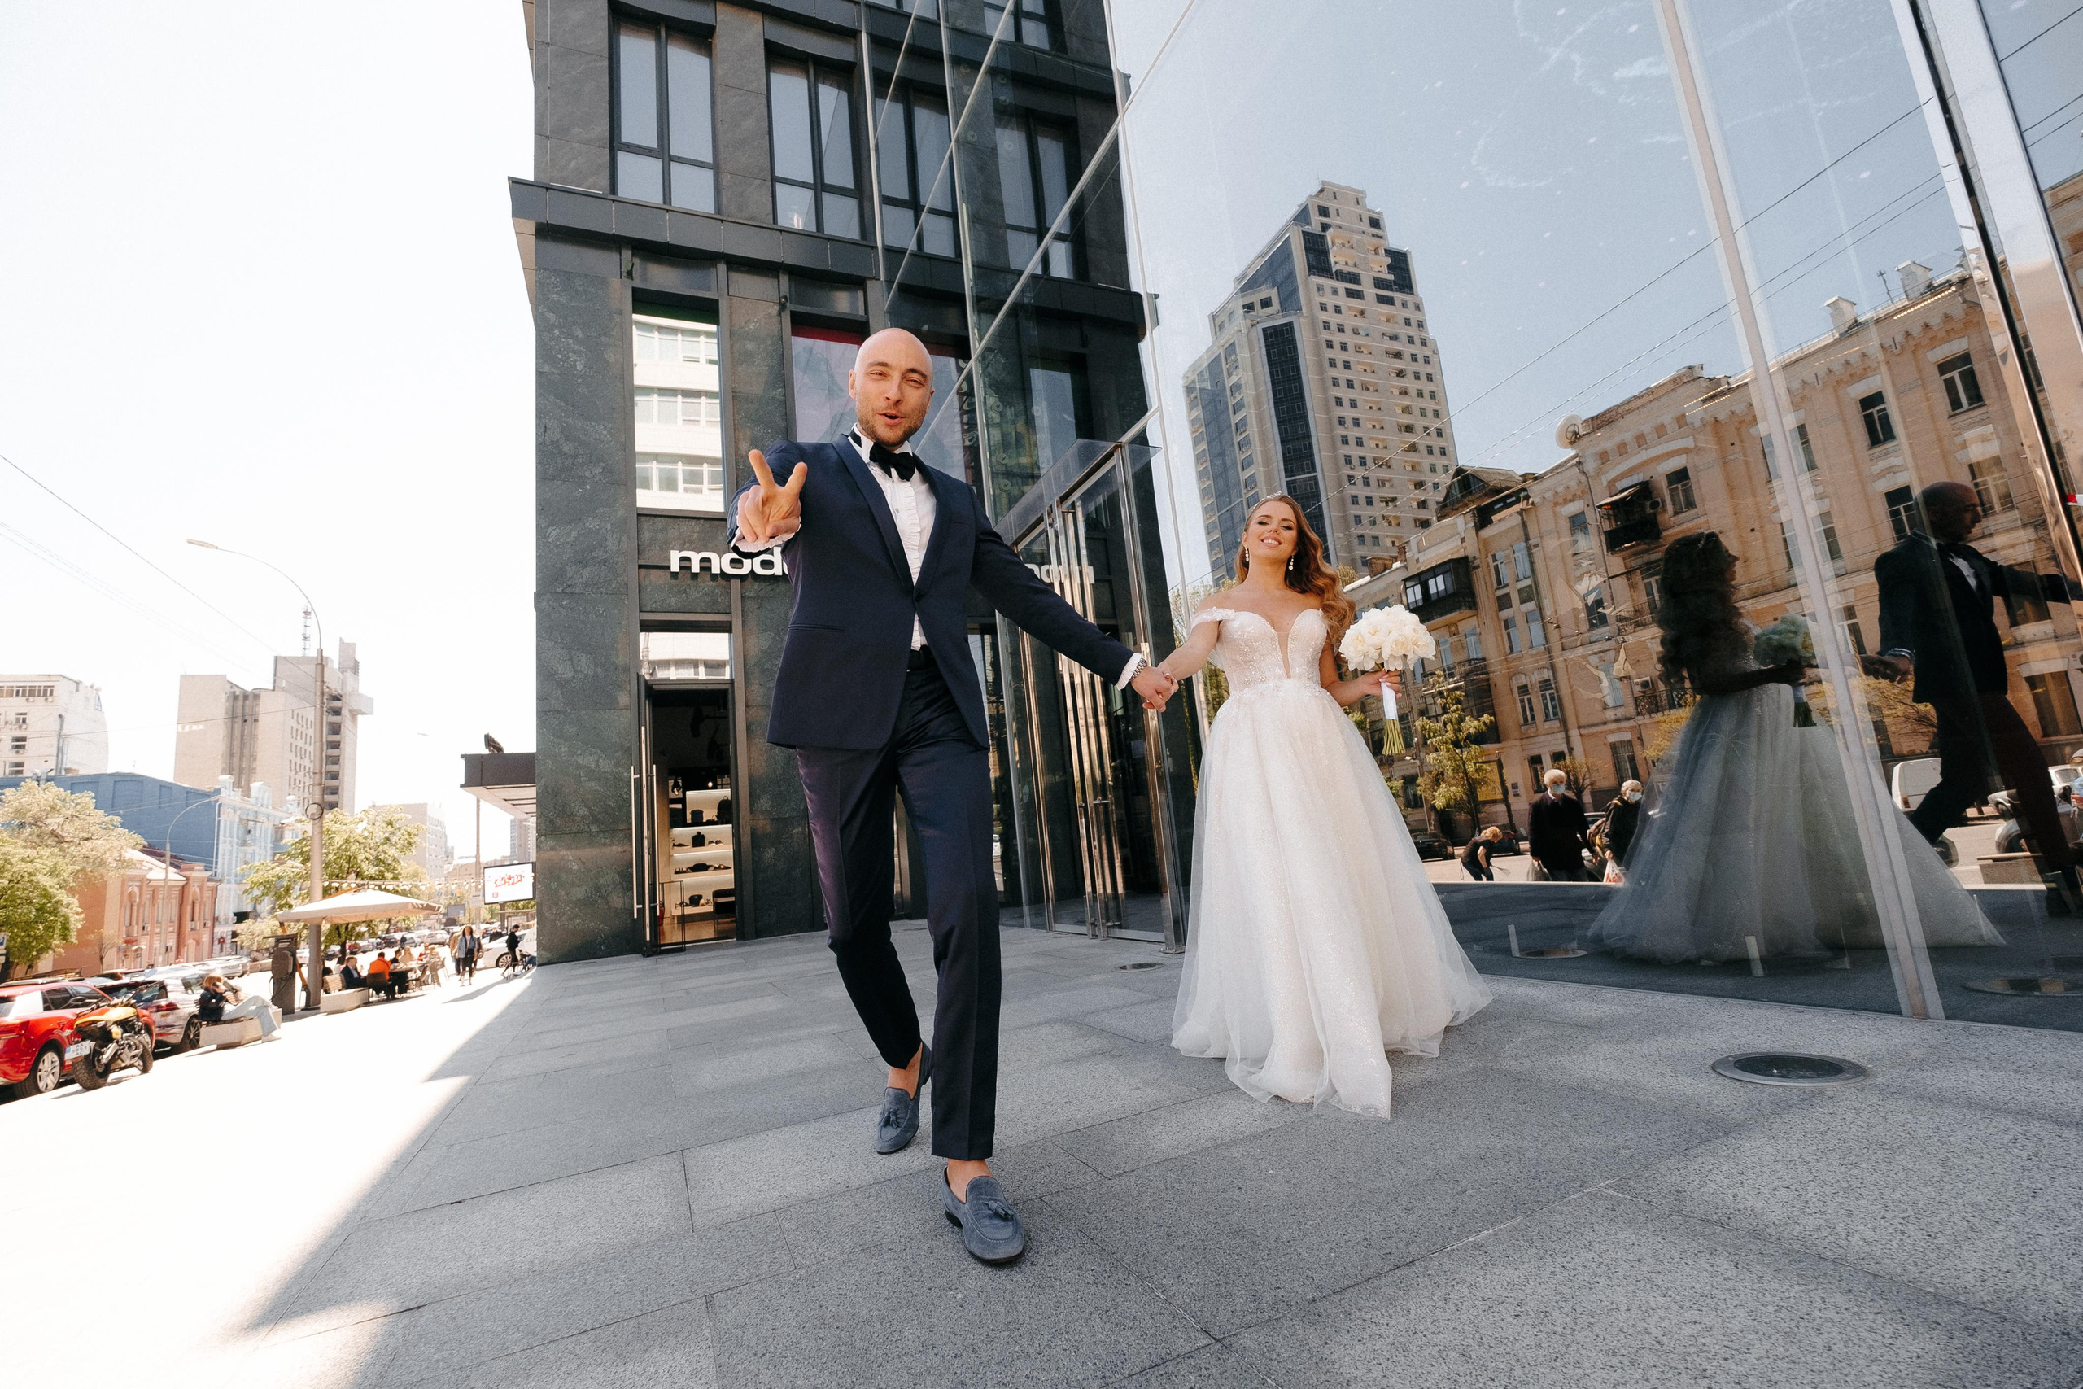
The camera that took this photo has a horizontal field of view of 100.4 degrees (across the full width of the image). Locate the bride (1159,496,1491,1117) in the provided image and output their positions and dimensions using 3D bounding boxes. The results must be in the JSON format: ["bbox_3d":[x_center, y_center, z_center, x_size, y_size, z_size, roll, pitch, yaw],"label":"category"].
[{"bbox_3d":[0.853,0.207,2.668,1.191,1.646,1.229,-4,-9,-8],"label":"bride"}]

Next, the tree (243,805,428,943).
[{"bbox_3d":[-24.904,7.216,30.898,5.100,6.402,5.100,-2,-10,-24],"label":"tree"}]

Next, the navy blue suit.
[{"bbox_3d":[-0.187,0.178,1.931,0.912,1.471,0.915,-2,-10,-20],"label":"navy blue suit"}]

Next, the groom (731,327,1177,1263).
[{"bbox_3d":[-0.106,0.084,1.900,1.051,1.829,1.196,-2,-10,-20],"label":"groom"}]

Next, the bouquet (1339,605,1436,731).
[{"bbox_3d":[0.986,-0.062,2.462,0.280,0.420,0.280,-4,-9,-8],"label":"bouquet"}]

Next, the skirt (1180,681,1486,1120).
[{"bbox_3d":[0.925,0.483,2.628,1.100,1.077,1.229,-4,-9,-8],"label":"skirt"}]

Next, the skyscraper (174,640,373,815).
[{"bbox_3d":[-156.511,20.693,177.903,20.000,59.582,30.000,-2,-10,-24],"label":"skyscraper"}]

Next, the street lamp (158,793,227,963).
[{"bbox_3d":[-40.788,9.229,41.730,2.300,8.671,0.350,-2,-10,-24],"label":"street lamp"}]

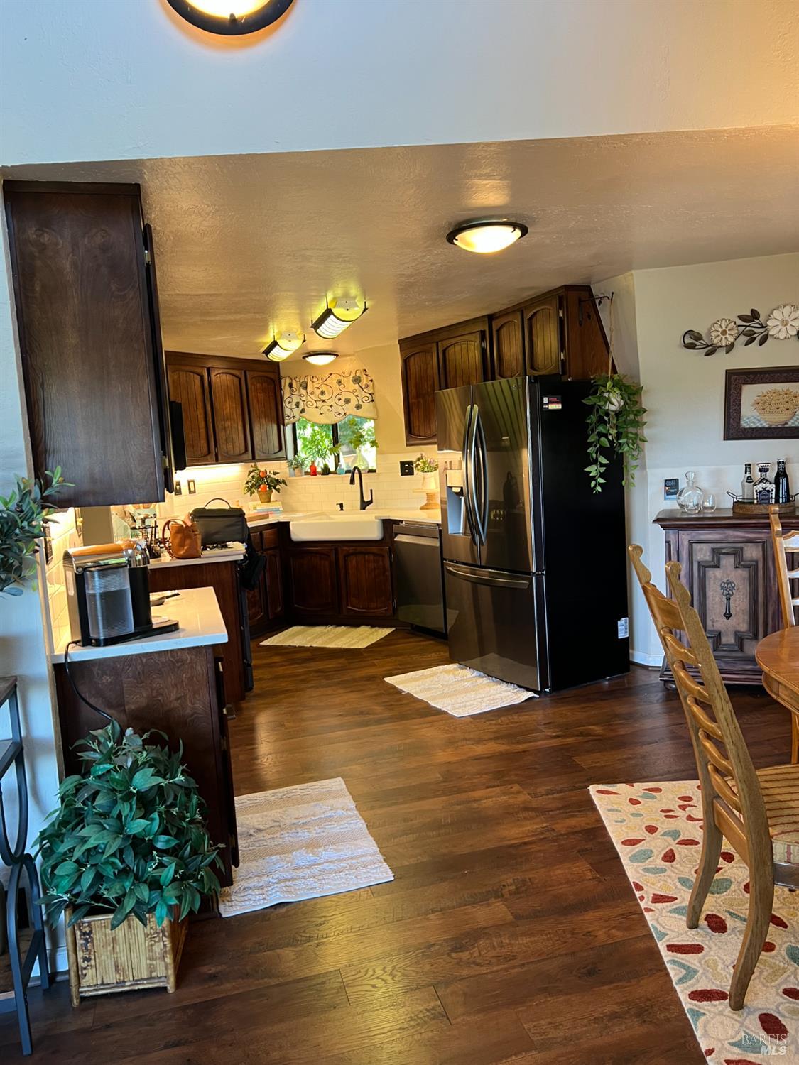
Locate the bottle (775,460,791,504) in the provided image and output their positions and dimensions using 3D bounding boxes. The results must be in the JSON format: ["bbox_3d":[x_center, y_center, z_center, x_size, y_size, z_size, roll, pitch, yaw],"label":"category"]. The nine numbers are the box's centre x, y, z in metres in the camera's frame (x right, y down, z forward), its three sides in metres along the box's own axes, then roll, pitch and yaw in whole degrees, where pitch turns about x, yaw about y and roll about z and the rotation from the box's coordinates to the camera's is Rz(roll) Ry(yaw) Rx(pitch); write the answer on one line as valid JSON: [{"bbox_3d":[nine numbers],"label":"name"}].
[{"bbox_3d":[2.170,-0.270,4.531,0.085,0.290,0.085,-1,7,22],"label":"bottle"}]

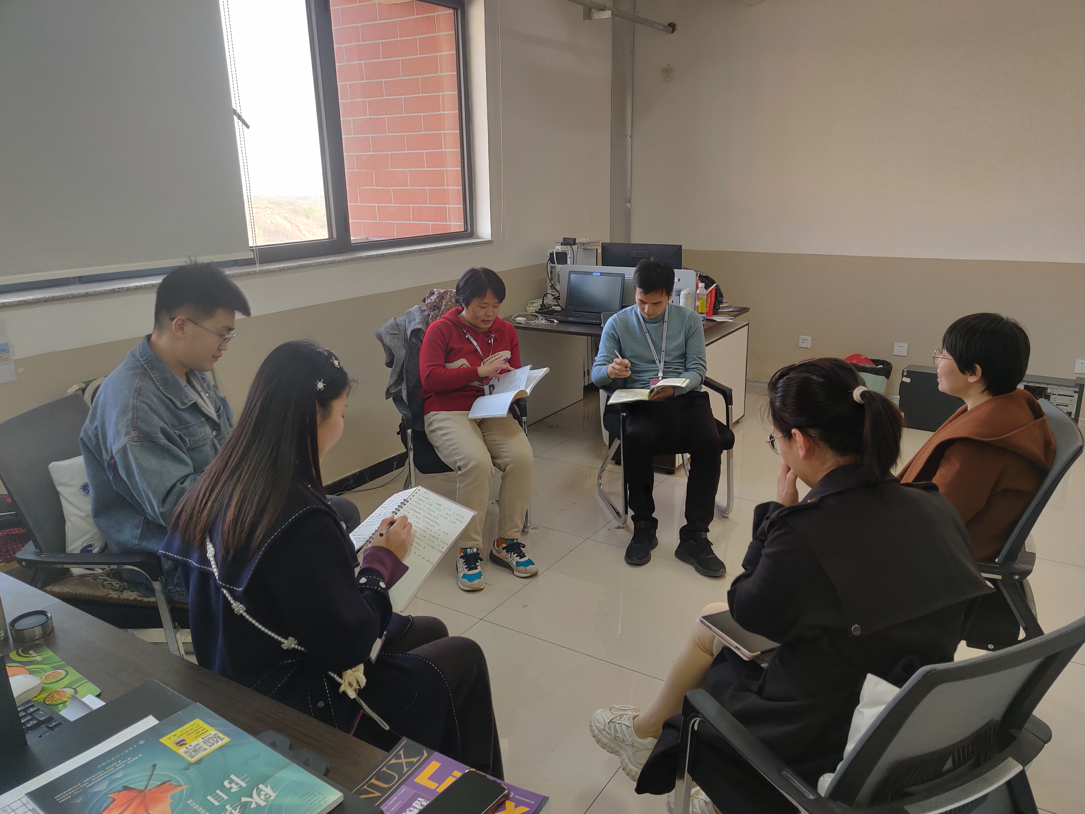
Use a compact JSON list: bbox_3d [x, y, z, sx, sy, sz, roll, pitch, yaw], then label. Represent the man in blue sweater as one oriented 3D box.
[{"bbox_3d":[0.497,-0.007,3.683,0.550,1.180,0.940,-4,17,-9],"label":"man in blue sweater"}]

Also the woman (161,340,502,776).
[{"bbox_3d":[-0.454,0.482,1.930,0.750,1.270,0.530,-13,20,-35],"label":"woman"}]

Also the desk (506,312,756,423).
[{"bbox_3d":[0.465,-0.179,5.024,1.220,0.750,1.280,9,19,31],"label":"desk"}]

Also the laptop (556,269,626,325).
[{"bbox_3d":[0.238,-0.648,4.858,0.365,0.250,0.310,8,19,27],"label":"laptop"}]

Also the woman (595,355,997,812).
[{"bbox_3d":[0.511,0.489,1.870,0.530,1.260,0.870,-8,18,-22],"label":"woman"}]

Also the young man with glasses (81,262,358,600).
[{"bbox_3d":[-0.980,0.236,2.666,0.790,1.340,0.560,-1,16,0],"label":"young man with glasses"}]

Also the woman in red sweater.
[{"bbox_3d":[-0.253,0.032,3.595,0.490,1.180,0.820,-7,18,-19],"label":"woman in red sweater"}]

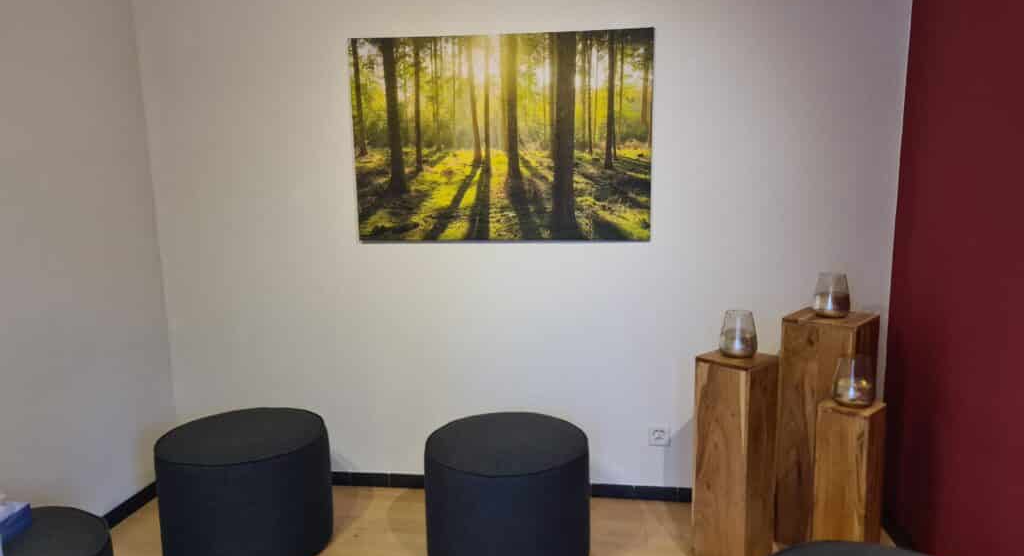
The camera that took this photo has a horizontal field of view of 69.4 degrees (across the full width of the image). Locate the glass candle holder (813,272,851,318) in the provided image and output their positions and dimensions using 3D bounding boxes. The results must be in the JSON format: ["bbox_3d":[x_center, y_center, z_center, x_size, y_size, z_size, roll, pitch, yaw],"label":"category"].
[{"bbox_3d":[1.149,0.062,2.655,0.124,0.151,0.124,0,10,8],"label":"glass candle holder"}]

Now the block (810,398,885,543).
[{"bbox_3d":[1.126,0.731,2.478,0.150,0.630,0.150,8,13,41],"label":"block"}]

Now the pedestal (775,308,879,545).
[{"bbox_3d":[1.153,0.567,2.717,0.245,0.867,0.242,7,13,40],"label":"pedestal"}]

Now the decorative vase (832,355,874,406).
[{"bbox_3d":[1.131,0.341,2.442,0.127,0.150,0.127,0,10,8],"label":"decorative vase"}]

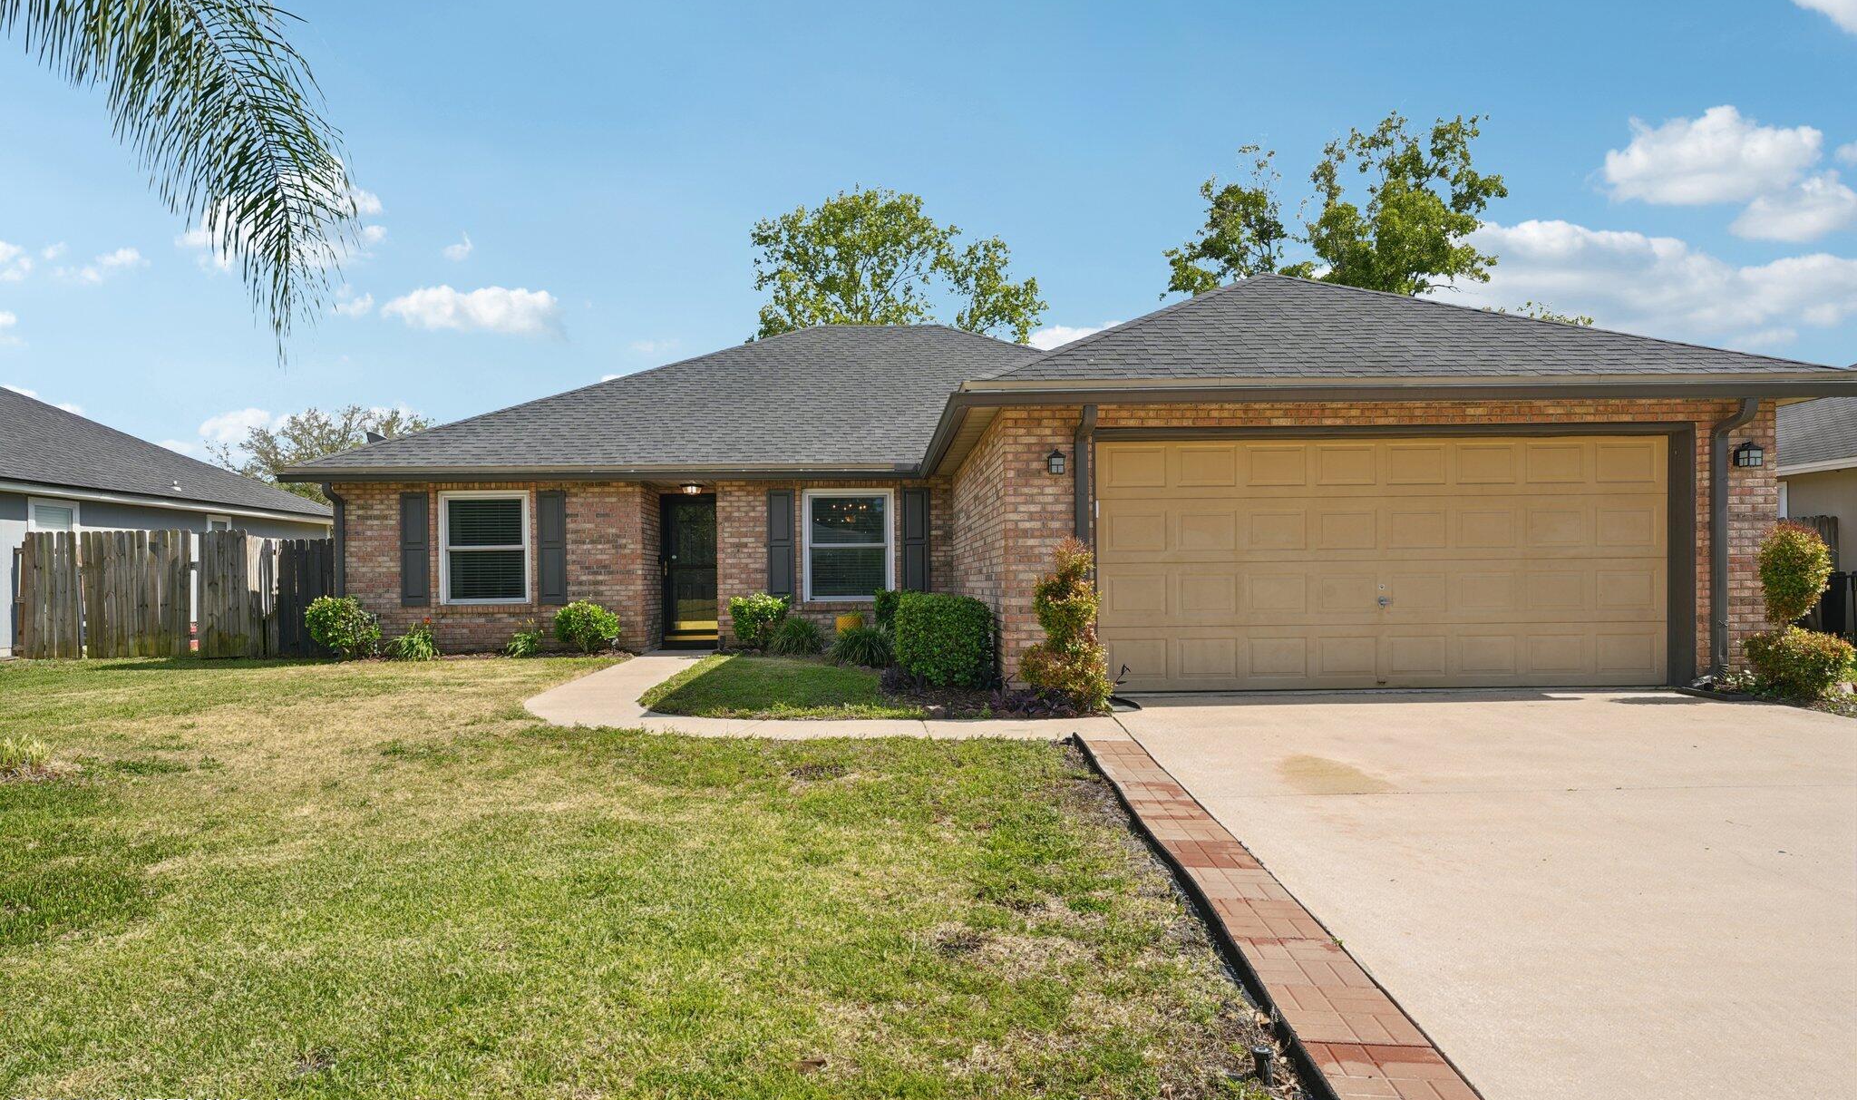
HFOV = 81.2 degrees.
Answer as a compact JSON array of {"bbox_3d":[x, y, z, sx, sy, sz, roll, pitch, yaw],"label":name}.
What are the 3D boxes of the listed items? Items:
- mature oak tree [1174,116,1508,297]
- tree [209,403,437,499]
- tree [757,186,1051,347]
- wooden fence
[{"bbox_3d":[12.200,-5.600,32.000,10.800,14.300,10.000,-1,-1,0],"label":"mature oak tree"},{"bbox_3d":[-27.200,-2.200,50.000,11.500,9.200,11.000,-1,-1,0],"label":"tree"},{"bbox_3d":[-0.950,-4.700,33.000,9.400,12.600,9.000,-1,-1,0],"label":"tree"},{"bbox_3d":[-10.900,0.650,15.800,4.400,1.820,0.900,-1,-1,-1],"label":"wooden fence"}]

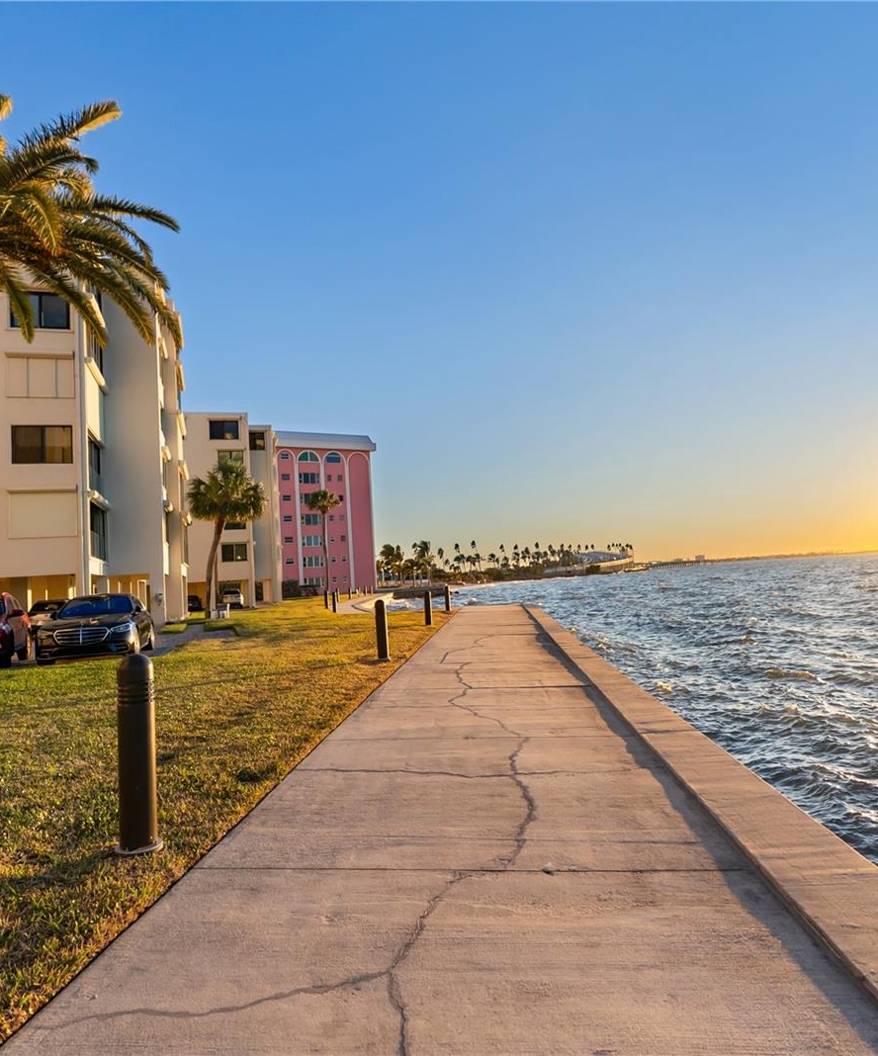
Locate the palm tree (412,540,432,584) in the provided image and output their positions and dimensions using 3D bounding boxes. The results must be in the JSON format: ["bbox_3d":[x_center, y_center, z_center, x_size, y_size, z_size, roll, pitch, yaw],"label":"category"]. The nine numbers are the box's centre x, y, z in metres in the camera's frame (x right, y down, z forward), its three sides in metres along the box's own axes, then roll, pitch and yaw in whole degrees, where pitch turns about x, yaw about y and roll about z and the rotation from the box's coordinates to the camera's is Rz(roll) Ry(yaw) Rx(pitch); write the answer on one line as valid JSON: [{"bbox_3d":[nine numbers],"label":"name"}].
[{"bbox_3d":[-3.915,8.047,165.000,4.640,10.290,4.640,-4,-4,4],"label":"palm tree"}]

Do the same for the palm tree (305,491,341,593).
[{"bbox_3d":[-13.402,1.765,82.000,3.890,12.180,3.890,-4,-4,4],"label":"palm tree"}]

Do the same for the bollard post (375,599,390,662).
[{"bbox_3d":[-1.040,1.849,12.768,0.225,1.050,0.225,-4,-4,4],"label":"bollard post"}]

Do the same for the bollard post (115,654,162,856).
[{"bbox_3d":[-1.649,1.220,3.830,0.225,1.050,0.225,-4,-4,4],"label":"bollard post"}]

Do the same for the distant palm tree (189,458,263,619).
[{"bbox_3d":[-12.176,0.585,40.527,4.400,9.000,4.400,-4,-4,4],"label":"distant palm tree"}]

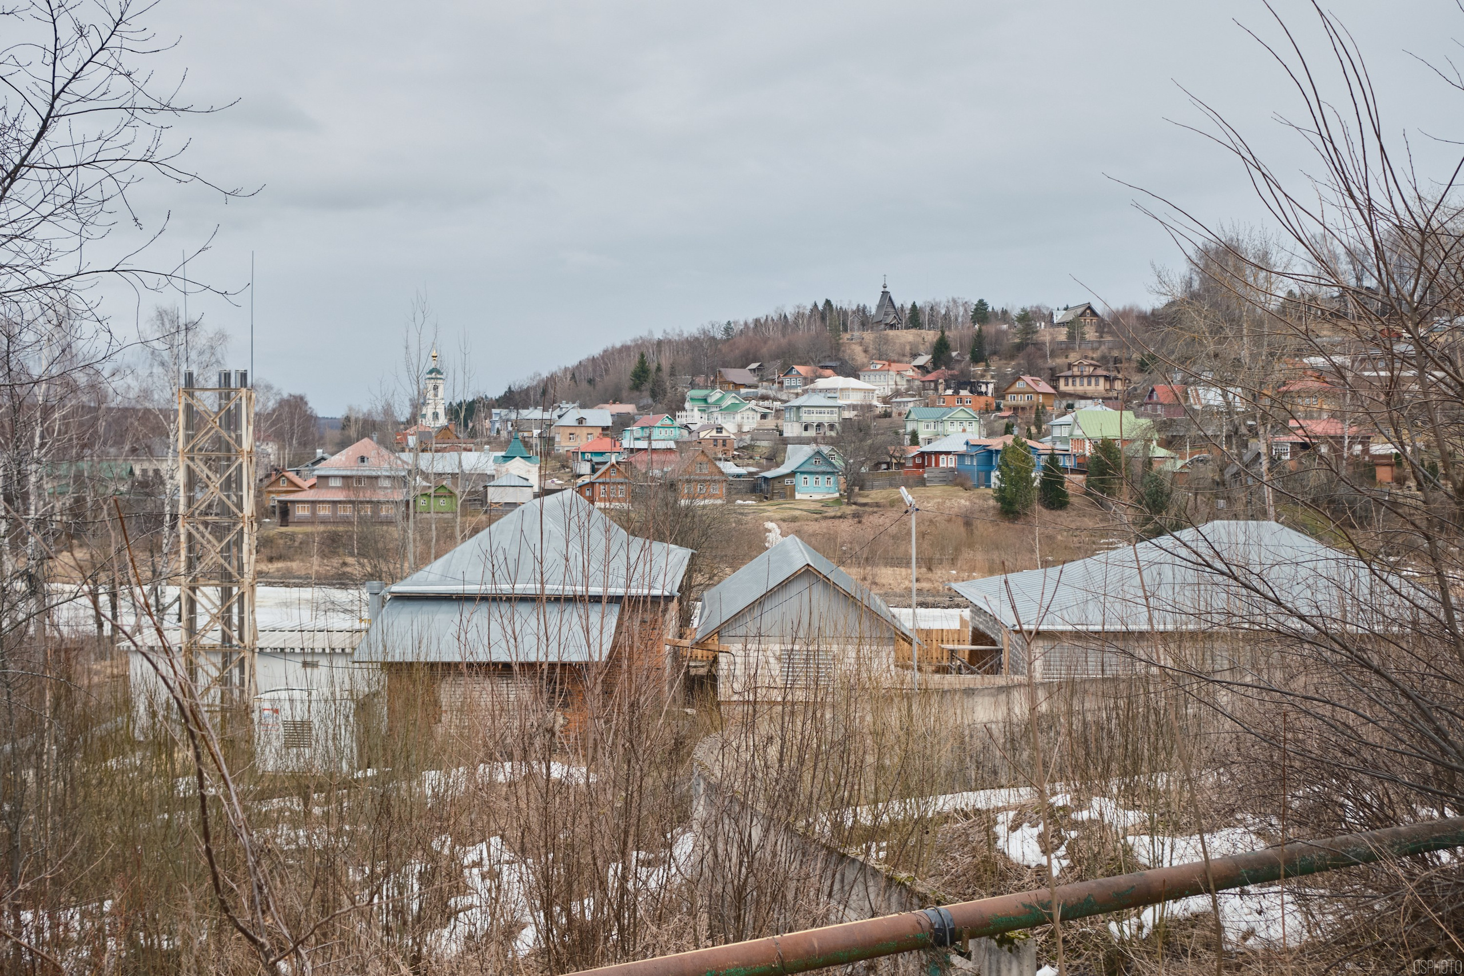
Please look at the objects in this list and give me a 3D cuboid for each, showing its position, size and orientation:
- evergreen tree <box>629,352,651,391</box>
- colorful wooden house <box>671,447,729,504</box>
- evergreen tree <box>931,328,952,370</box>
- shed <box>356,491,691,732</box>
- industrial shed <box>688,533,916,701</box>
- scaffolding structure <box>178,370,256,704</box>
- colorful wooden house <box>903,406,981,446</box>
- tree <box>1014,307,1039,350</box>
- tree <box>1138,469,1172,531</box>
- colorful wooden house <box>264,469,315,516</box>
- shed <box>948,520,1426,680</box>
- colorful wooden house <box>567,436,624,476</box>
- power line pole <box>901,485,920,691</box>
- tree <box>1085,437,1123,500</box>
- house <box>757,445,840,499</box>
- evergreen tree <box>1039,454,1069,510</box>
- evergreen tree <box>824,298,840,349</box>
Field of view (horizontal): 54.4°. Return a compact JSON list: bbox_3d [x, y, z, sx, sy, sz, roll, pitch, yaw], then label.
[{"bbox_3d":[-23.290,-29.487,360.000,5.200,10.200,5.200,0,1,0],"label":"evergreen tree"},{"bbox_3d":[-4.620,-1.610,188.170,6.700,7.200,8.500,-1,3,-14],"label":"colorful wooden house"},{"bbox_3d":[46.450,-30.610,315.000,4.600,8.900,4.600,0,3,0],"label":"evergreen tree"},{"bbox_3d":[-6.200,3.590,49.650,9.000,6.500,19.000,0,3,0],"label":"shed"},{"bbox_3d":[2.420,4.303,51.325,7.200,4.400,15.300,0,1,1],"label":"industrial shed"},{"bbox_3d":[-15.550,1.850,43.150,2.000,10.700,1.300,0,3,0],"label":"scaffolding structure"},{"bbox_3d":[36.823,-10.116,247.000,12.000,7.500,8.500,0,1,-6],"label":"colorful wooden house"},{"bbox_3d":[78.486,-42.415,380.000,6.300,11.300,6.300,0,1,0],"label":"tree"},{"bbox_3d":[50.482,1.433,170.000,4.100,7.400,4.100,0,1,0],"label":"tree"},{"bbox_3d":[-65.630,0.830,211.330,6.400,6.600,8.500,0,3,-9],"label":"colorful wooden house"},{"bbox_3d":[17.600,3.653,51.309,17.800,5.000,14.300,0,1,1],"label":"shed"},{"bbox_3d":[-22.380,-5.430,241.540,8.500,6.500,8.000,0,3,-4],"label":"colorful wooden house"},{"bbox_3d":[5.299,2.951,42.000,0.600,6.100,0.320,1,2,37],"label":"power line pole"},{"bbox_3d":[47.610,-2.480,182.000,4.800,8.000,4.800,0,3,0],"label":"tree"},{"bbox_3d":[9.740,-2.109,202.000,11.600,7.400,9.500,0,1,-7],"label":"house"},{"bbox_3d":[42.305,-0.751,187.000,3.900,7.400,3.900,0,1,0],"label":"evergreen tree"},{"bbox_3d":[28.480,-46.830,405.000,4.700,14.700,4.700,0,3,0],"label":"evergreen tree"}]

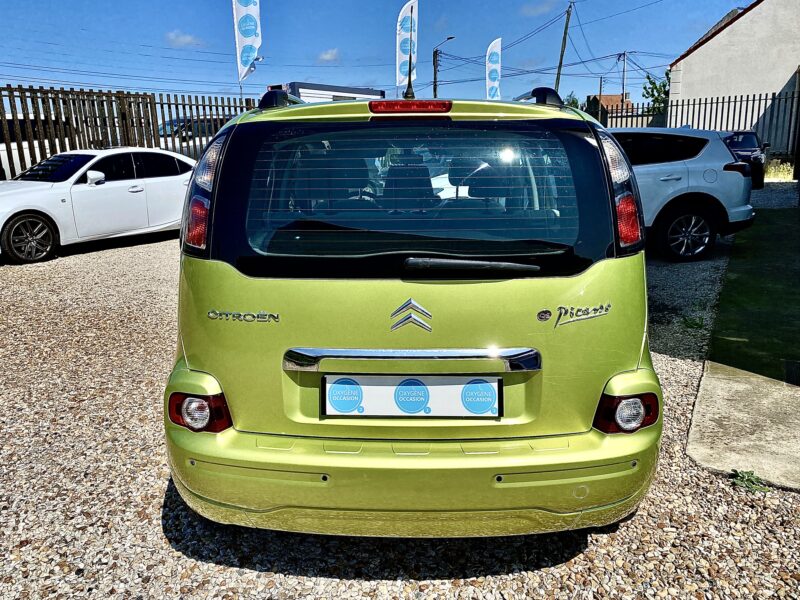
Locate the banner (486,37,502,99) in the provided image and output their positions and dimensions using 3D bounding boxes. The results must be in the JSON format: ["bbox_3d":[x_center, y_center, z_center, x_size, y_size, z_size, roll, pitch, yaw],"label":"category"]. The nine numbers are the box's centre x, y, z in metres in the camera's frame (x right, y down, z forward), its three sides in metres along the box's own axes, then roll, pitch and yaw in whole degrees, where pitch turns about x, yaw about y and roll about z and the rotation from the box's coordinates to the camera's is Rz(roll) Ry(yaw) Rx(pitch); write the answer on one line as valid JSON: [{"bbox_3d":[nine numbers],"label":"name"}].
[{"bbox_3d":[3.557,-8.556,22.500,0.650,2.350,0.060,1,14,8],"label":"banner"}]

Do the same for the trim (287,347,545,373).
[{"bbox_3d":[0.035,0.167,1.690,0.730,0.065,0.050,0,14,1],"label":"trim"}]

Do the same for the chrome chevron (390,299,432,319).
[{"bbox_3d":[0.033,0.025,1.715,0.118,0.059,0.014,0,1,1],"label":"chrome chevron"}]

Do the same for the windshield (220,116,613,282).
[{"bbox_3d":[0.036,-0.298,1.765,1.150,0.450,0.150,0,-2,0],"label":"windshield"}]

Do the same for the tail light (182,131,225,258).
[{"bbox_3d":[-0.606,-0.323,1.852,0.120,0.370,0.155,3,4,12],"label":"tail light"}]

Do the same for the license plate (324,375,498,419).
[{"bbox_3d":[0.037,0.283,1.760,0.525,0.125,0.020,0,9,1],"label":"license plate"}]

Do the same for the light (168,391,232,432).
[{"bbox_3d":[-0.625,0.350,1.891,0.220,0.118,0.085,3,14,12],"label":"light"}]

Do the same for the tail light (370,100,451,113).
[{"bbox_3d":[0.032,-0.560,1.741,0.242,0.036,0.040,0,14,0],"label":"tail light"}]

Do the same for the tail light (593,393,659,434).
[{"bbox_3d":[0.705,0.350,1.891,0.220,0.118,0.085,-3,14,-12],"label":"tail light"}]

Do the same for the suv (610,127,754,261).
[{"bbox_3d":[2.231,-1.506,8.150,4.600,1.670,1.850,0,14,4],"label":"suv"}]

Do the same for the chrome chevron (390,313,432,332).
[{"bbox_3d":[0.033,0.065,1.710,0.118,0.056,0.014,0,1,1],"label":"chrome chevron"}]

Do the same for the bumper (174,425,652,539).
[{"bbox_3d":[0.046,0.526,1.952,1.660,0.320,0.400,0,14,1],"label":"bumper"}]

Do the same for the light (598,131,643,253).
[{"bbox_3d":[0.675,-0.337,1.830,0.150,0.350,0.170,-3,15,-9],"label":"light"}]

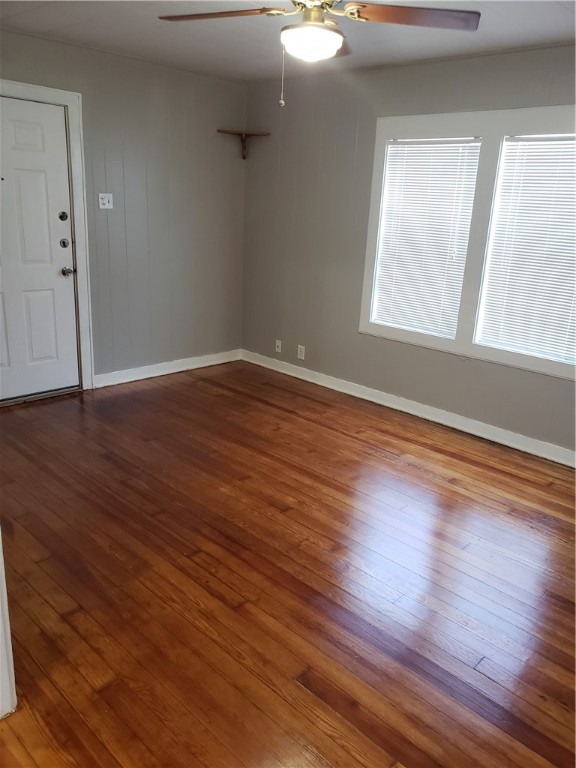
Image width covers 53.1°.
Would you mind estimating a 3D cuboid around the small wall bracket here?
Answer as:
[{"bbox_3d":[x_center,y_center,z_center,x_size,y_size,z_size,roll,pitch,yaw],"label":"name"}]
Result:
[{"bbox_3d":[-0.375,-2.108,5.104,0.450,0.220,0.220,3,17,-1],"label":"small wall bracket"}]

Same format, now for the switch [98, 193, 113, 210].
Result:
[{"bbox_3d":[-1.372,-1.384,4.374,0.016,0.114,0.111,19,23,41],"label":"switch"}]

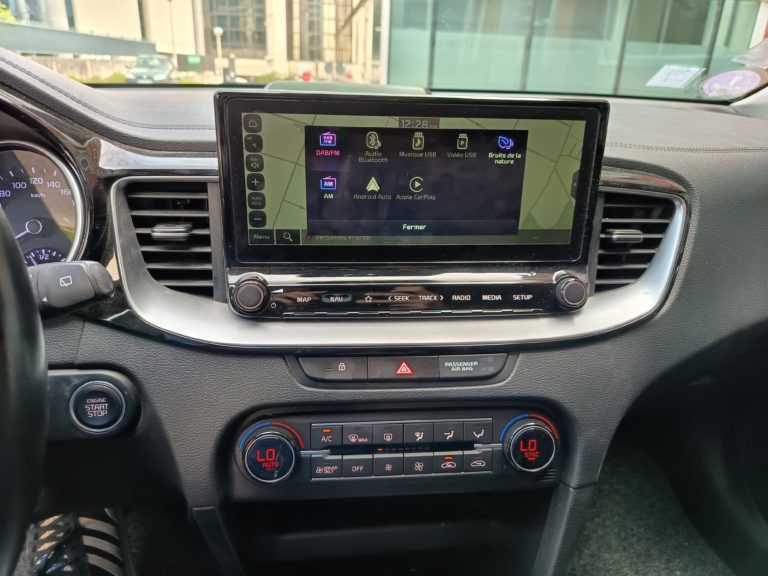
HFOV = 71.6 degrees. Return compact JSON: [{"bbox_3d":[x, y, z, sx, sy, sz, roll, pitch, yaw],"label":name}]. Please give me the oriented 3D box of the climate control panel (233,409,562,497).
[{"bbox_3d":[0.015,0.135,0.445,0.270,0.063,0.030,-1,3,-6],"label":"climate control panel"}]

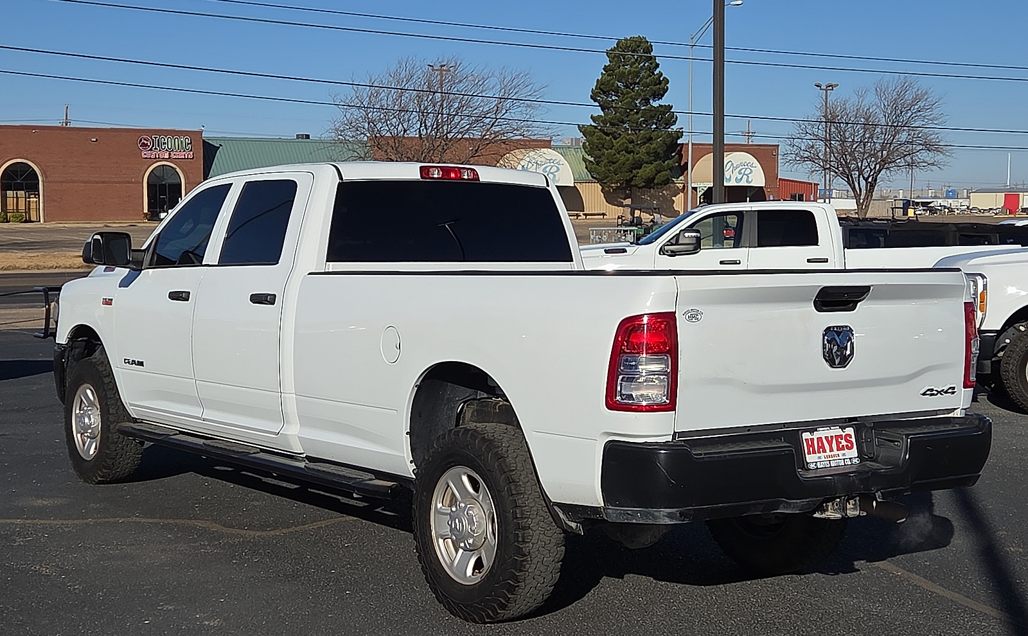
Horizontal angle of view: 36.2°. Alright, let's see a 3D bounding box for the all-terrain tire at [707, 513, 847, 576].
[{"bbox_3d":[1.275,0.818,7.747,0.280,0.825,0.830,-2,4,-36],"label":"all-terrain tire"}]

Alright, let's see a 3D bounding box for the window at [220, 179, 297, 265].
[{"bbox_3d":[-1.363,-0.506,8.433,0.070,0.480,0.720,19,-8,-35],"label":"window"}]

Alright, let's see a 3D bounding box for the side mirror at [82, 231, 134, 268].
[{"bbox_3d":[-2.307,-0.389,8.902,0.255,0.200,0.170,-2,4,-35],"label":"side mirror"}]

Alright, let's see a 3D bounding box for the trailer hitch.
[{"bbox_3d":[1.329,0.727,6.041,0.340,0.100,0.240,-2,4,-35],"label":"trailer hitch"}]

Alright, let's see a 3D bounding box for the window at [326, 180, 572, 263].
[{"bbox_3d":[-0.309,-0.495,8.138,1.500,0.420,0.080,-2,-8,-35],"label":"window"}]

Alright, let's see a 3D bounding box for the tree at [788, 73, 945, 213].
[{"bbox_3d":[25.907,-12.293,115.000,12.000,10.700,11.500,1,5,12],"label":"tree"}]

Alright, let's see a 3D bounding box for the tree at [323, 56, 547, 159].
[{"bbox_3d":[-4.055,-9.650,85.000,12.200,9.000,11.000,0,4,0],"label":"tree"}]

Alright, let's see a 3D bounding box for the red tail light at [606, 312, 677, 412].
[{"bbox_3d":[0.456,0.152,5.566,0.200,0.355,0.160,-2,4,-35],"label":"red tail light"}]

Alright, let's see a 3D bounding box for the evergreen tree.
[{"bbox_3d":[9.280,-15.084,125.000,8.200,14.600,8.200,0,4,4],"label":"evergreen tree"}]

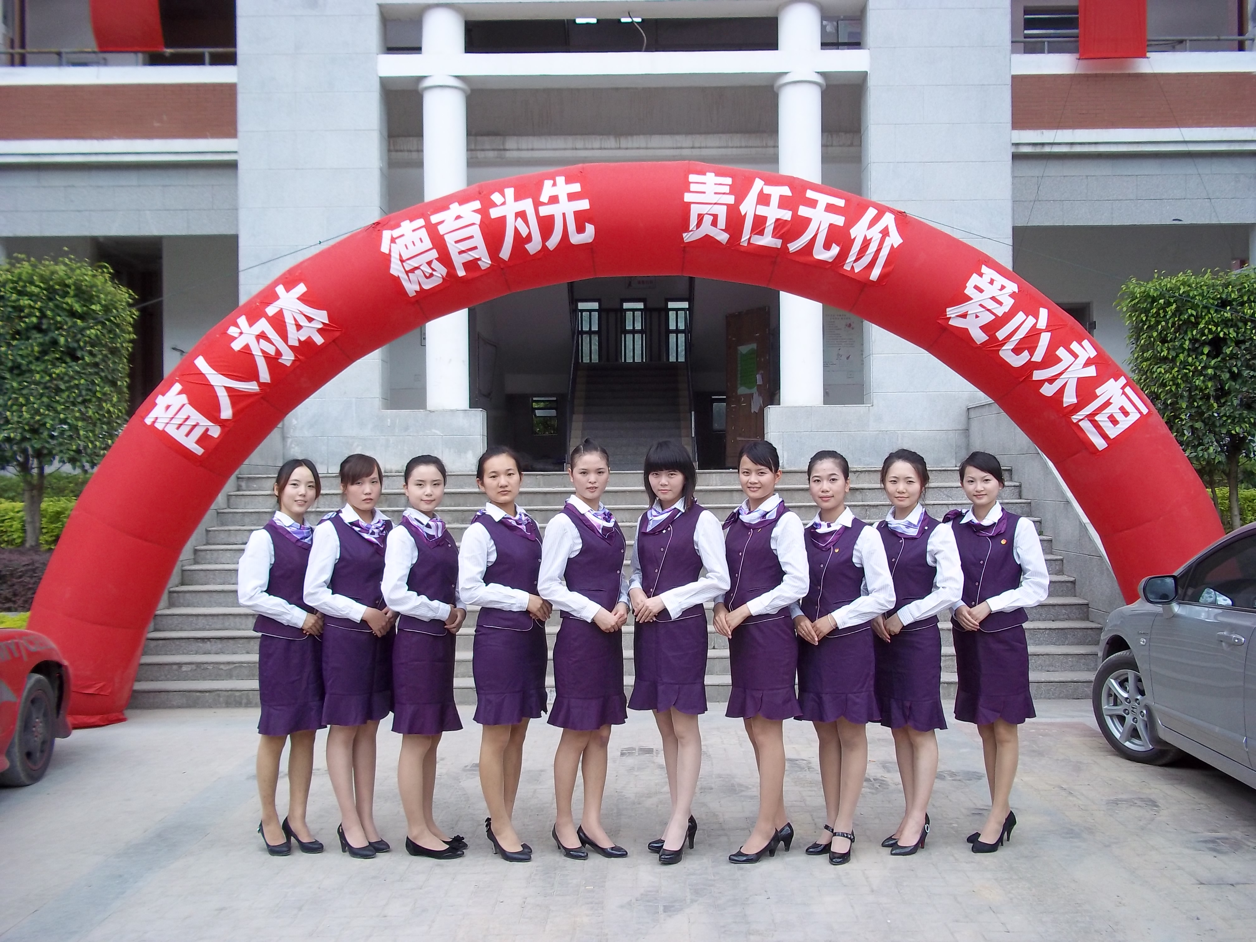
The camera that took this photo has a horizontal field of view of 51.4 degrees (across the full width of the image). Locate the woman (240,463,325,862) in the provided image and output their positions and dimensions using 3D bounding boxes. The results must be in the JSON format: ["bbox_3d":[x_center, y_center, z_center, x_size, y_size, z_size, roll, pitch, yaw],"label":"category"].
[{"bbox_3d":[-1.462,0.784,5.631,0.330,1.682,0.420,-1,-1,38],"label":"woman"}]

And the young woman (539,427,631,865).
[{"bbox_3d":[-0.170,0.715,5.310,0.450,1.693,0.330,-1,0,-41],"label":"young woman"}]

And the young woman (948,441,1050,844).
[{"bbox_3d":[1.545,0.751,5.552,0.450,1.674,0.320,-1,-1,44],"label":"young woman"}]

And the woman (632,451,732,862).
[{"bbox_3d":[0.201,0.716,5.290,0.450,1.687,0.330,-1,0,35],"label":"woman"}]

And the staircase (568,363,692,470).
[{"bbox_3d":[0.071,-1.006,23.091,2.052,2.128,3.943,-1,0,1],"label":"staircase"}]

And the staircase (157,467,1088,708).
[{"bbox_3d":[-0.058,0.817,10.647,7.152,1.650,3.036,-1,0,1],"label":"staircase"}]

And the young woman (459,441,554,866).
[{"bbox_3d":[-0.504,0.733,5.300,0.330,1.668,0.450,-1,0,44],"label":"young woman"}]

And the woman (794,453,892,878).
[{"bbox_3d":[0.867,0.756,5.429,0.440,1.679,0.330,-1,-1,40],"label":"woman"}]

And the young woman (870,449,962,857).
[{"bbox_3d":[1.177,0.730,5.340,0.450,1.641,0.330,-1,0,42],"label":"young woman"}]

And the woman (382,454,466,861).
[{"bbox_3d":[-0.838,0.751,5.360,0.330,1.635,0.450,-1,0,42],"label":"woman"}]

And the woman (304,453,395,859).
[{"bbox_3d":[-1.161,0.774,5.552,0.330,1.693,0.430,-1,-1,38],"label":"woman"}]

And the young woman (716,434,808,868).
[{"bbox_3d":[0.555,0.735,5.414,0.340,1.727,0.430,0,-1,-39],"label":"young woman"}]

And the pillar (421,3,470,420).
[{"bbox_3d":[-1.814,-2.632,13.050,0.490,4.039,0.490,-1,0,0],"label":"pillar"}]

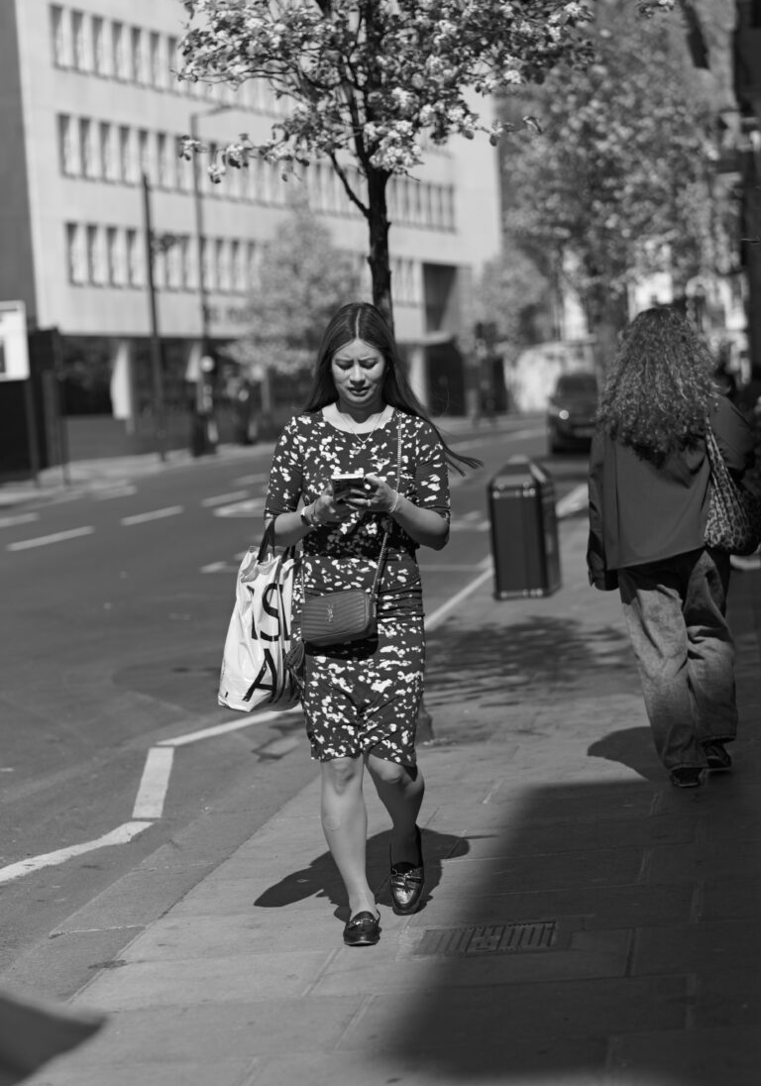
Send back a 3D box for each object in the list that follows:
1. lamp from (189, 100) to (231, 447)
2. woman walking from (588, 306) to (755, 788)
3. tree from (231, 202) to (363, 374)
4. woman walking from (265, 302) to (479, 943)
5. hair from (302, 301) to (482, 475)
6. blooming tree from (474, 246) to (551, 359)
[{"bbox_3d":[-5.018,-7.907,81.000,1.250,10.600,0.400,-3,3,15],"label":"lamp"},{"bbox_3d":[1.022,-0.005,9.470,0.560,1.650,0.520,-3,3,6],"label":"woman walking"},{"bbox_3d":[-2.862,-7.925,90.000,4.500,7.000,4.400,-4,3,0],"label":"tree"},{"bbox_3d":[-0.032,0.188,7.040,0.520,1.640,0.520,-3,3,4],"label":"woman walking"},{"bbox_3d":[0.028,-0.403,7.000,0.440,0.450,0.250,-3,3,3],"label":"hair"},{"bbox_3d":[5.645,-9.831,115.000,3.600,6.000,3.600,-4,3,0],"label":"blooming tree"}]

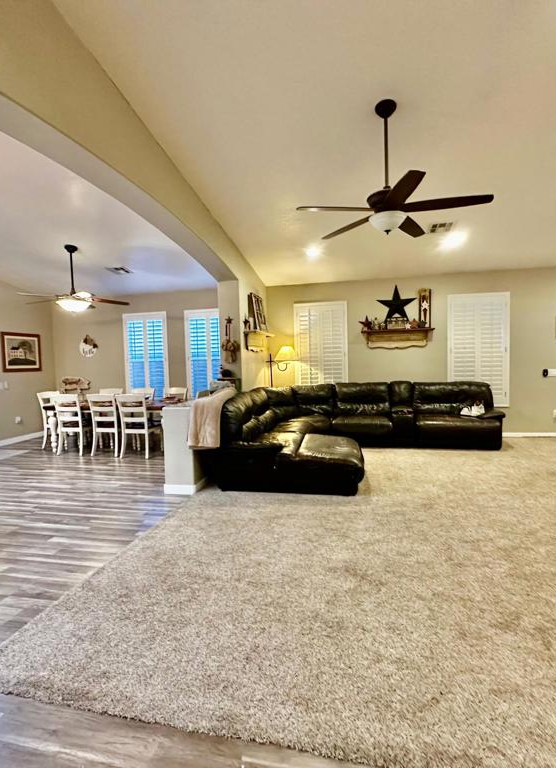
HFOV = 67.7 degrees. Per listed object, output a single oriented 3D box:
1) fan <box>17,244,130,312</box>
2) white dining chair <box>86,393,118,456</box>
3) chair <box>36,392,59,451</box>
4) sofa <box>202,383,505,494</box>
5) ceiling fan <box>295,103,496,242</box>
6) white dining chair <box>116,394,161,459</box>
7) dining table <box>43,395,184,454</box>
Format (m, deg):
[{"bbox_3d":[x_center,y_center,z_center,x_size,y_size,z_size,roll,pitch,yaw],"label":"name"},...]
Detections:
[{"bbox_3d":[-3.036,-1.540,6.122,1.600,0.959,1.600,-1,3,13],"label":"fan"},{"bbox_3d":[-2.662,0.625,6.552,0.460,0.970,0.500,-1,3,13],"label":"white dining chair"},{"bbox_3d":[-3.682,0.607,7.098,0.550,0.950,0.480,-1,3,13],"label":"chair"},{"bbox_3d":[1.385,0.547,5.660,3.540,0.970,3.290,-1,3,13],"label":"sofa"},{"bbox_3d":[0.916,-1.748,3.302,1.500,1.060,1.500,-1,3,13],"label":"ceiling fan"},{"bbox_3d":[-2.076,0.610,6.314,0.470,0.950,0.550,-1,3,13],"label":"white dining chair"},{"bbox_3d":[-2.625,0.704,6.990,2.180,0.760,1.000,-1,3,13],"label":"dining table"}]

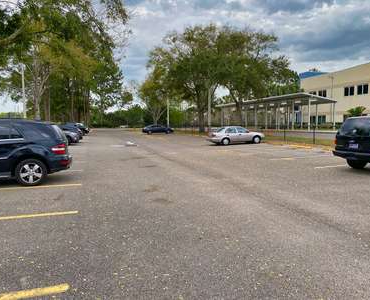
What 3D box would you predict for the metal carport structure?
[{"bbox_3d":[16.156,-7.473,63.771,6.600,5.890,35.100,-2,5,-16],"label":"metal carport structure"}]

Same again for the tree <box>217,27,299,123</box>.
[{"bbox_3d":[9.797,-9.627,41.655,11.200,14.520,11.000,-2,5,-16],"label":"tree"}]

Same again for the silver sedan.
[{"bbox_3d":[3.862,-1.159,23.008,4.420,1.380,1.700,-2,5,-16],"label":"silver sedan"}]

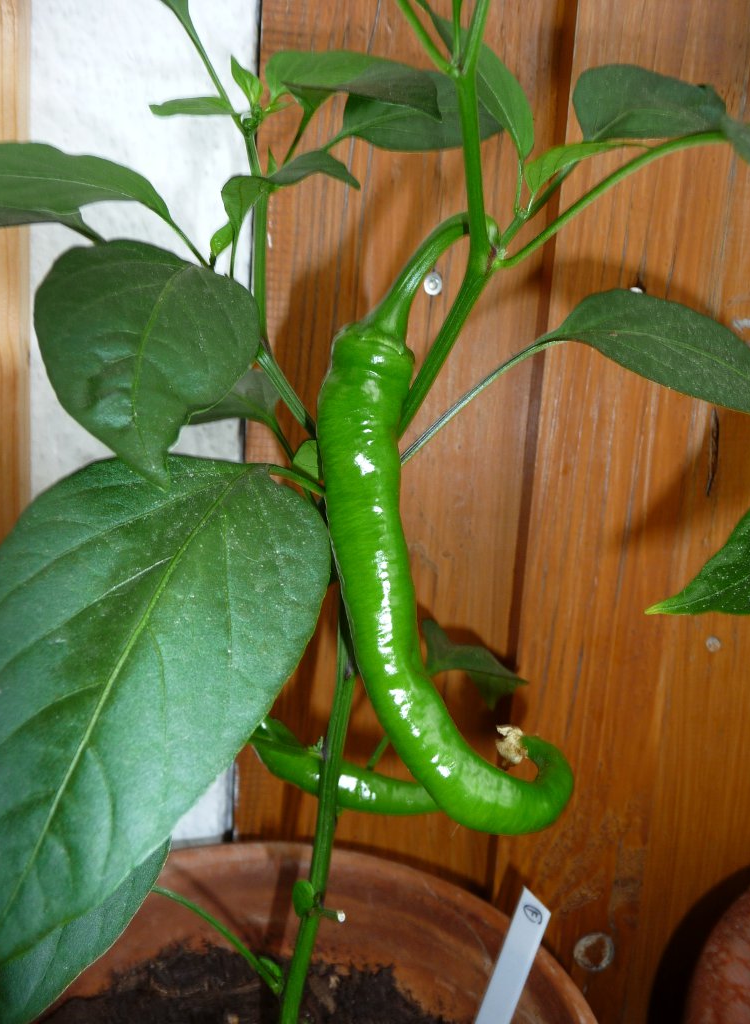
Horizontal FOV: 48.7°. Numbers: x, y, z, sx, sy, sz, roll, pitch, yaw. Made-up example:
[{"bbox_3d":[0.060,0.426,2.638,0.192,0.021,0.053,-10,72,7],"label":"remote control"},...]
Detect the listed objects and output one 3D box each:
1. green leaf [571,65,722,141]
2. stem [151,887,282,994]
[{"bbox_3d":[0.106,-0.158,0.320,0.057,0.027,0.025,3,10,0],"label":"green leaf"},{"bbox_3d":[-0.057,0.155,0.302,0.012,0.071,0.010,-43,24,-12],"label":"stem"}]

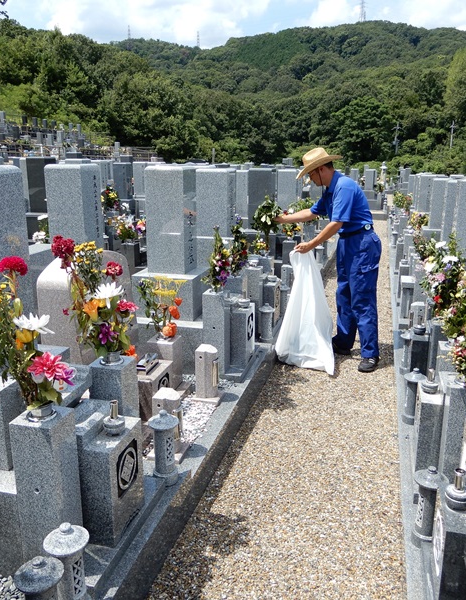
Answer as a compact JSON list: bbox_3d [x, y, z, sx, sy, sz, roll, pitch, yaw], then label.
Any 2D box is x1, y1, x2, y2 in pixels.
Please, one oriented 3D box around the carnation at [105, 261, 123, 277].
[{"bbox_3d":[-0.449,-0.119,2.104,0.060,0.052,0.060,0,13,0],"label":"carnation"}]

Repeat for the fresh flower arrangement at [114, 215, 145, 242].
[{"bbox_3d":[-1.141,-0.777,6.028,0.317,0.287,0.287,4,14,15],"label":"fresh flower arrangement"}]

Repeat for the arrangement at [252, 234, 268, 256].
[{"bbox_3d":[0.235,-0.484,4.928,0.134,0.178,0.139,4,14,15],"label":"arrangement"}]

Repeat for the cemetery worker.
[{"bbox_3d":[0.739,-0.334,4.399,0.822,1.690,0.544,4,14,15],"label":"cemetery worker"}]

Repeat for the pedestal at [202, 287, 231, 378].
[{"bbox_3d":[-0.102,0.210,3.601,0.147,0.521,0.148,4,14,15],"label":"pedestal"}]

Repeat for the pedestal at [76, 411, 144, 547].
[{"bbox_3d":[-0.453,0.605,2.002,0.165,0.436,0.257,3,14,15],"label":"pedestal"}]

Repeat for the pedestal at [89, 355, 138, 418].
[{"bbox_3d":[-0.469,0.501,2.241,0.136,0.523,0.136,3,14,15],"label":"pedestal"}]

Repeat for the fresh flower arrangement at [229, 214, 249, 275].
[{"bbox_3d":[0.046,-0.382,3.887,0.140,0.420,0.145,3,14,15],"label":"fresh flower arrangement"}]

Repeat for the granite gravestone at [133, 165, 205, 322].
[{"bbox_3d":[-0.425,-0.424,3.945,0.444,1.040,0.446,4,14,15],"label":"granite gravestone"}]

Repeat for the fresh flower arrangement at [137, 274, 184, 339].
[{"bbox_3d":[-0.394,0.040,3.036,0.210,0.327,0.251,4,15,14],"label":"fresh flower arrangement"}]

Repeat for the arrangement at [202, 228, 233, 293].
[{"bbox_3d":[-0.094,-0.255,3.489,0.178,0.416,0.198,4,14,15],"label":"arrangement"}]

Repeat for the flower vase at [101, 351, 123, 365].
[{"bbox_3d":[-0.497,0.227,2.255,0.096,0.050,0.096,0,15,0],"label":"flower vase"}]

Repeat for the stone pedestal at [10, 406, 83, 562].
[{"bbox_3d":[-0.581,0.614,1.768,0.137,0.523,0.137,3,14,15],"label":"stone pedestal"}]

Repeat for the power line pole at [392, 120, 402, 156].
[{"bbox_3d":[29.625,-27.665,100.347,1.600,8.500,0.350,4,14,16],"label":"power line pole"}]

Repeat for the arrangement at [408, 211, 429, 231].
[{"bbox_3d":[2.159,-0.926,6.460,0.239,0.225,0.239,4,15,14],"label":"arrangement"}]

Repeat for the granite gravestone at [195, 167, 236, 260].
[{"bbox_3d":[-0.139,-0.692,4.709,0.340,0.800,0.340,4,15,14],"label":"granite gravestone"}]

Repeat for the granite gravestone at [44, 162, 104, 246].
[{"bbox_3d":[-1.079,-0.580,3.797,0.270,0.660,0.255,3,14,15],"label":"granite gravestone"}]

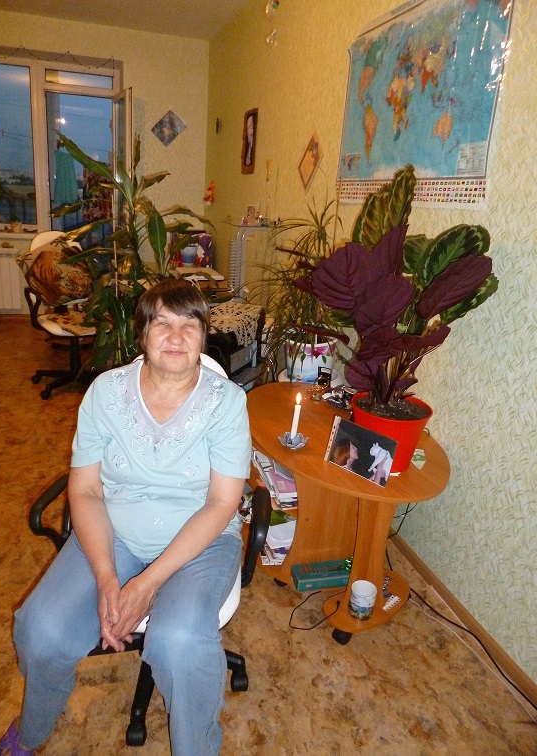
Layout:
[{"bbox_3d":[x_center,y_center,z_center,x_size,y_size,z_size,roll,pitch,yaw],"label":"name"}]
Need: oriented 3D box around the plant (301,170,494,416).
[{"bbox_3d":[0.348,-0.212,1.327,0.550,0.620,0.480,-2,20,-17],"label":"plant"}]

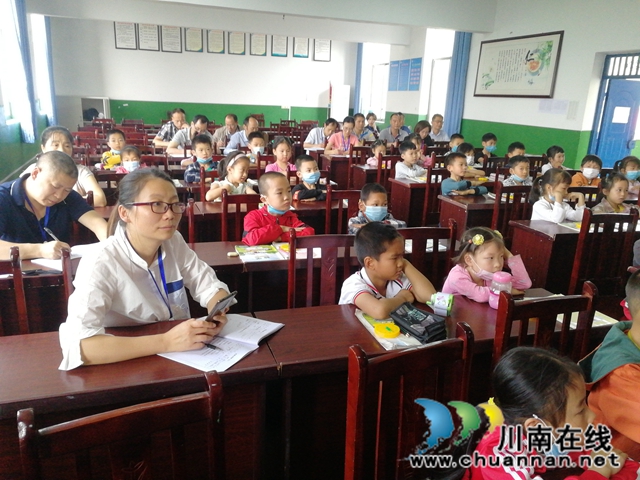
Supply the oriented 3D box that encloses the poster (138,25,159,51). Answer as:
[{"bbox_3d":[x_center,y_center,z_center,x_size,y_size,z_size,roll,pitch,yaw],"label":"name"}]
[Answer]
[{"bbox_3d":[-4.163,-4.945,12.149,0.480,0.636,0.025,-3,17,-19],"label":"poster"}]

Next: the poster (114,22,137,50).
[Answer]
[{"bbox_3d":[-4.718,-4.989,12.158,0.492,0.653,0.030,-3,16,-17],"label":"poster"}]

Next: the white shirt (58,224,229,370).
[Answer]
[{"bbox_3d":[-0.604,0.204,1.691,0.540,0.570,0.420,-10,20,-37],"label":"white shirt"}]

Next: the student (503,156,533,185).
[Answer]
[{"bbox_3d":[1.782,-0.248,4.703,0.420,1.085,0.500,-3,17,-18],"label":"student"}]

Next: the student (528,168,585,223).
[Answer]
[{"bbox_3d":[1.642,0.018,3.700,0.440,1.115,0.500,-6,18,-28],"label":"student"}]

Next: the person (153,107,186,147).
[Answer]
[{"bbox_3d":[-2.338,-1.427,7.860,0.520,1.276,0.750,-3,16,-17],"label":"person"}]

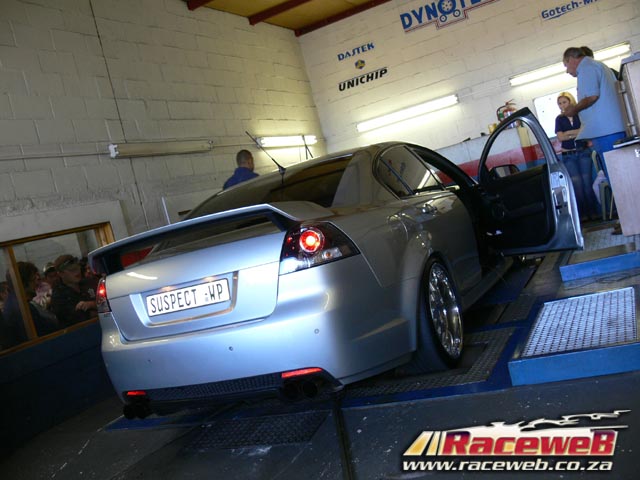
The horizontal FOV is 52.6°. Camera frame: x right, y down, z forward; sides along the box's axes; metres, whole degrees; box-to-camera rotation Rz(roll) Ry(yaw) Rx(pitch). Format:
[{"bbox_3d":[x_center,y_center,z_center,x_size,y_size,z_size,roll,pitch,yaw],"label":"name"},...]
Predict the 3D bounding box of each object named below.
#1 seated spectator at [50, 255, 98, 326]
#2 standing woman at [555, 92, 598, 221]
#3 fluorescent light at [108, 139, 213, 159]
[{"bbox_3d":[-2.069,0.721,5.804,0.650,1.200,0.500,-16,3,-15],"label":"seated spectator"},{"bbox_3d":[3.138,-1.042,7.936,0.470,1.610,0.320,-12,4,34],"label":"standing woman"},{"bbox_3d":[-1.579,-0.955,6.635,0.100,0.125,1.520,-13,4,28],"label":"fluorescent light"}]

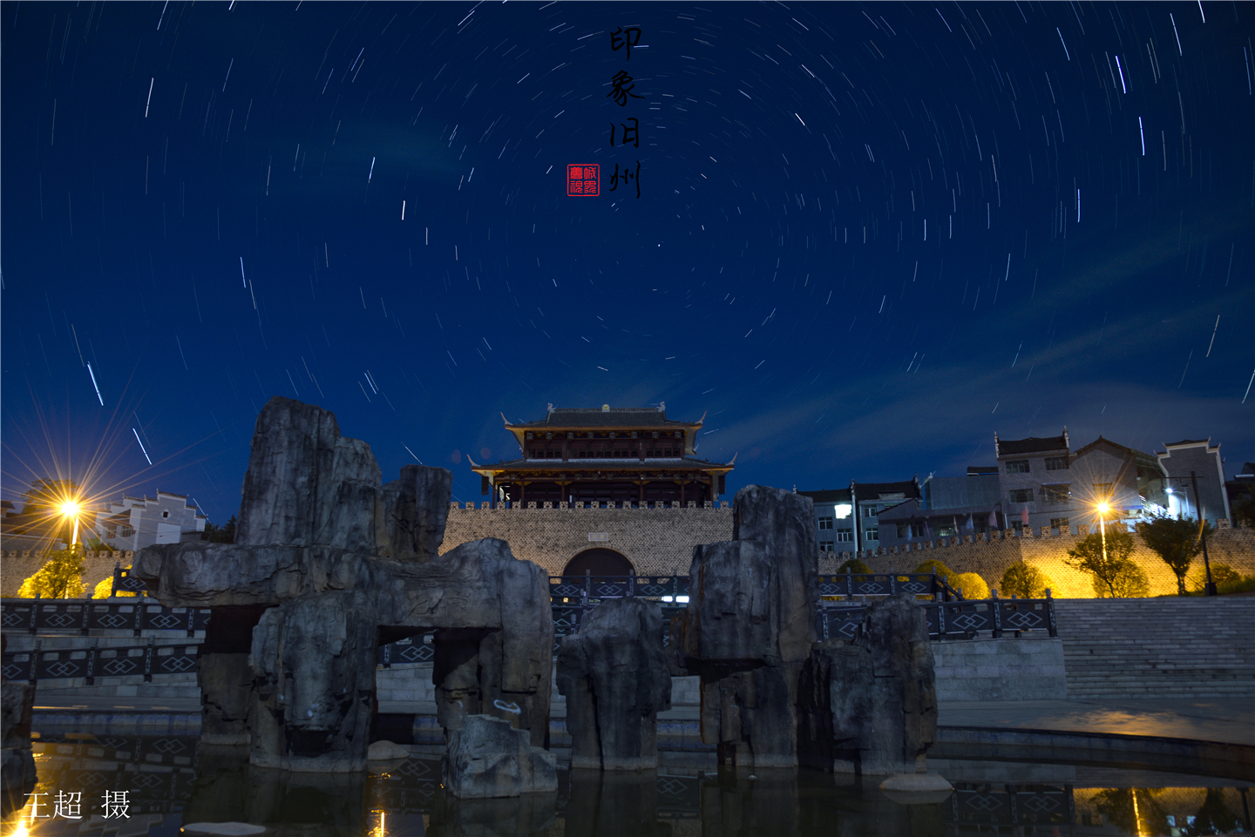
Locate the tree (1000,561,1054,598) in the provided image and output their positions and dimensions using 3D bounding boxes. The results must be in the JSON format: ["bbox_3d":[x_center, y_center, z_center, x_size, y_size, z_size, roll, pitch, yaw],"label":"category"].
[{"bbox_3d":[22.994,9.670,48.082,2.800,2.800,2.700,0,-14,0],"label":"tree"}]

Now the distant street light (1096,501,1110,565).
[{"bbox_3d":[27.429,7.792,48.058,0.600,6.200,0.600,0,-14,0],"label":"distant street light"}]

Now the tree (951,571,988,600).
[{"bbox_3d":[20.654,10.479,50.461,2.400,2.500,2.300,0,-14,0],"label":"tree"}]

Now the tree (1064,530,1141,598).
[{"bbox_3d":[24.432,7.723,42.905,3.500,3.900,3.400,0,-14,0],"label":"tree"}]

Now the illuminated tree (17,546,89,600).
[{"bbox_3d":[-33.141,9.149,48.184,3.800,3.700,3.600,0,-14,0],"label":"illuminated tree"}]

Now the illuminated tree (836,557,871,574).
[{"bbox_3d":[14.920,11.061,54.977,2.900,3.600,2.800,0,-14,0],"label":"illuminated tree"}]

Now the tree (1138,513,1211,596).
[{"bbox_3d":[25.882,6.432,39.623,3.300,4.200,3.200,0,-14,0],"label":"tree"}]

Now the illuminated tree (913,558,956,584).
[{"bbox_3d":[19.537,10.655,53.005,2.900,3.400,2.800,0,-14,0],"label":"illuminated tree"}]

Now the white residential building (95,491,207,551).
[{"bbox_3d":[-41.655,10.416,72.691,6.000,8.000,8.000,-4,-15,15],"label":"white residential building"}]

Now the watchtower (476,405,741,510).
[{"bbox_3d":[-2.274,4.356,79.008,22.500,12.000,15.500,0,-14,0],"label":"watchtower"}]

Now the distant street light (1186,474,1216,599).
[{"bbox_3d":[24.653,5.004,35.871,0.700,5.600,0.600,0,-14,0],"label":"distant street light"}]

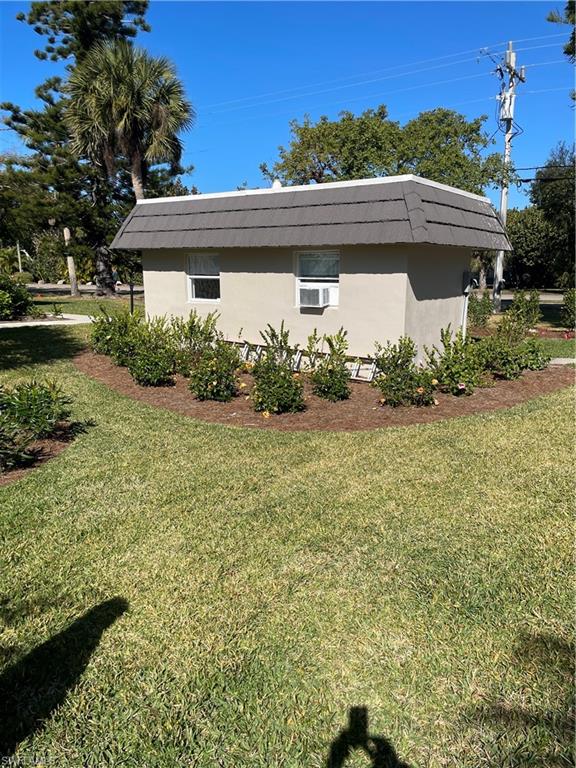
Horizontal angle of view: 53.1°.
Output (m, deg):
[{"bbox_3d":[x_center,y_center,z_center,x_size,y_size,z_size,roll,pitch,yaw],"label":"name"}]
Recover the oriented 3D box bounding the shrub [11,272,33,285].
[{"bbox_3d":[-21.091,-8.285,45.548,1.800,1.021,1.600,0,12,0],"label":"shrub"}]

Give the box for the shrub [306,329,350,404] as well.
[{"bbox_3d":[0.601,-0.307,8.423,0.631,1.008,0.580,1,12,4],"label":"shrub"}]

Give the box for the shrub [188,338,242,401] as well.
[{"bbox_3d":[-1.092,-0.229,8.479,0.749,0.824,0.689,-1,12,-7],"label":"shrub"}]

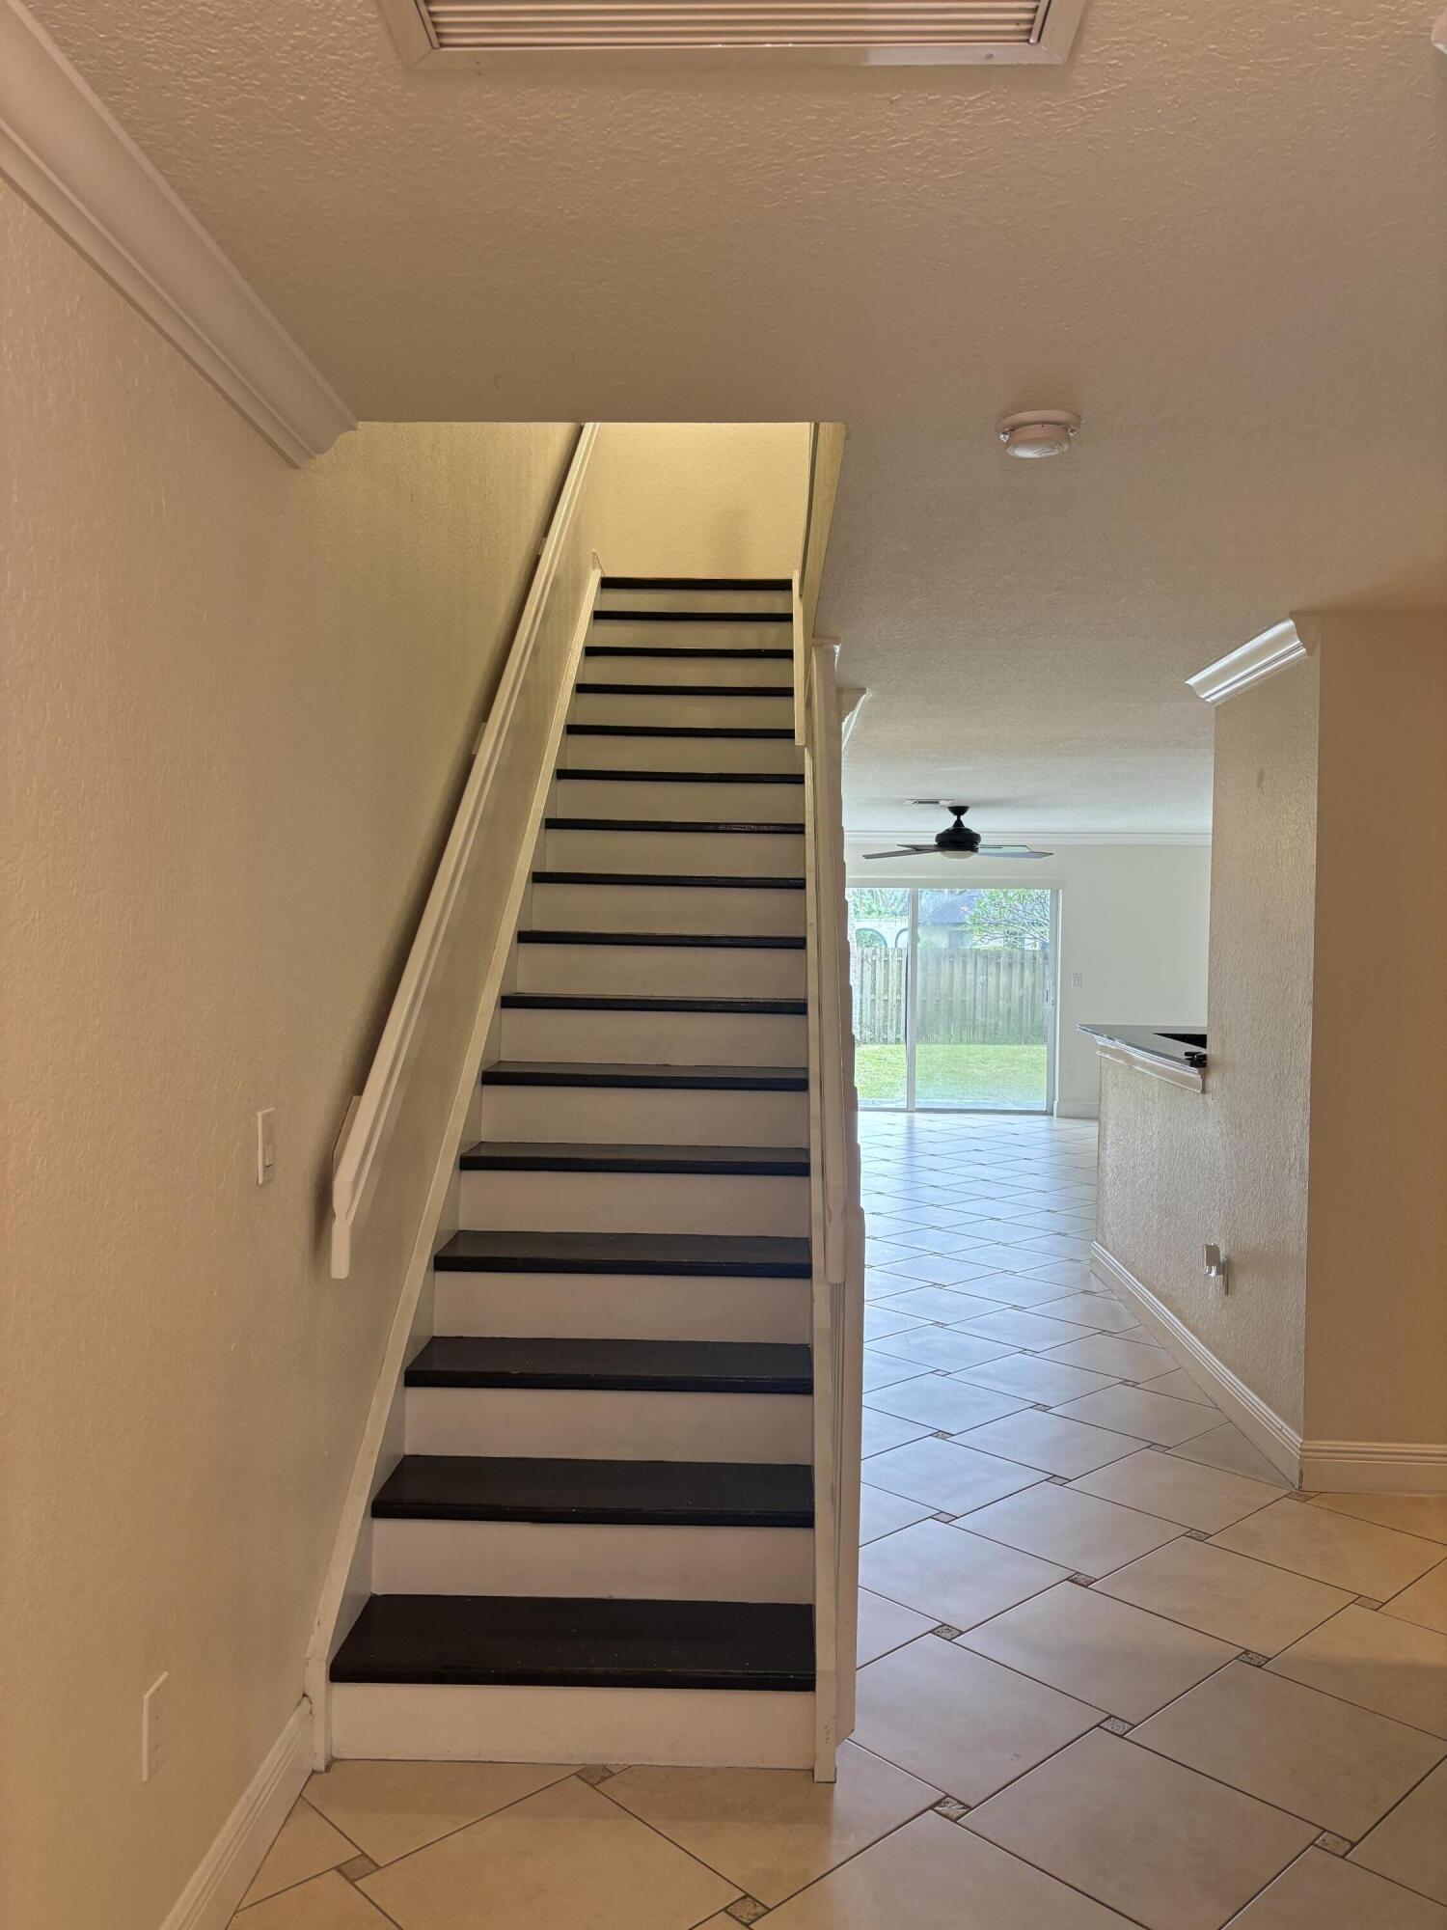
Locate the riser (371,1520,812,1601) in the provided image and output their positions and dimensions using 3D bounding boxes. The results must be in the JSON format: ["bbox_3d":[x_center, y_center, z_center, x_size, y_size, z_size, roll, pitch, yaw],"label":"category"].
[{"bbox_3d":[-0.266,1.217,2.961,0.898,0.160,0.020,1,1,2],"label":"riser"}]

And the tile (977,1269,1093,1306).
[{"bbox_3d":[1.261,1.417,6.304,0.447,0.010,0.447,0,2,-43],"label":"tile"}]

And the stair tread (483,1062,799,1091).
[{"bbox_3d":[-0.211,0.316,4.090,0.898,0.035,0.269,1,1,2],"label":"stair tread"}]

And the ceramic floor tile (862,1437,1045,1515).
[{"bbox_3d":[0.637,1.472,4.186,0.454,0.010,0.454,0,2,-43],"label":"ceramic floor tile"}]

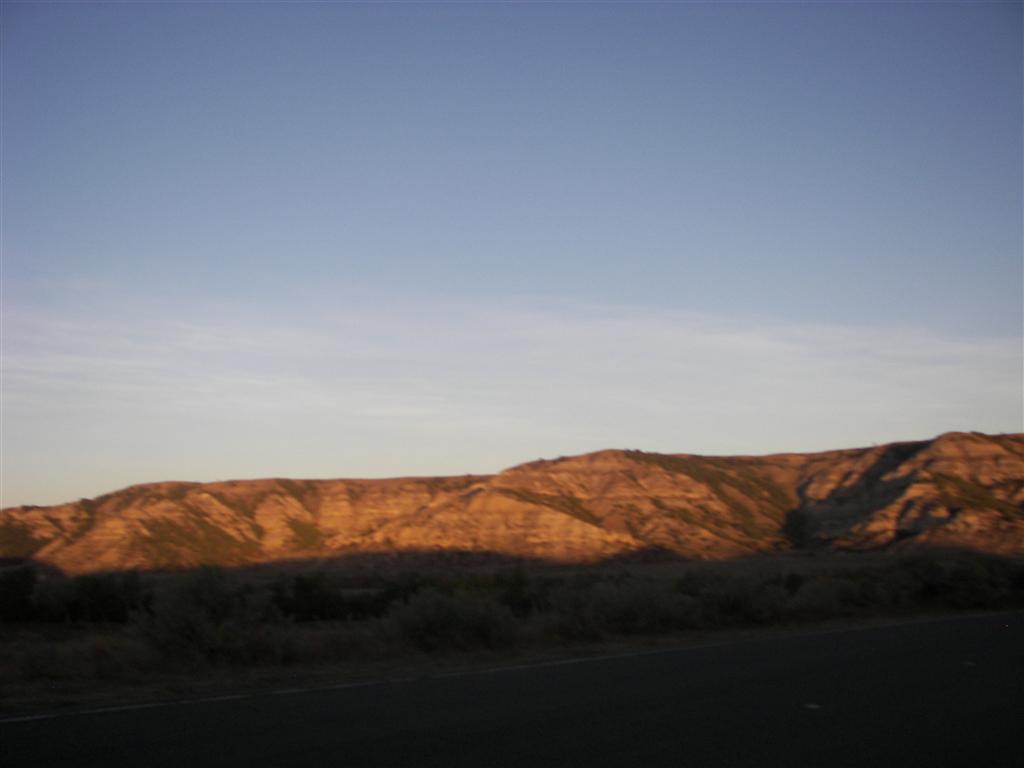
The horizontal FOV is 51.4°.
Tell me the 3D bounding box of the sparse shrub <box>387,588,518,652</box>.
[{"bbox_3d":[-0.922,3.657,16.500,2.050,1.000,1.700,1,-9,-3],"label":"sparse shrub"}]

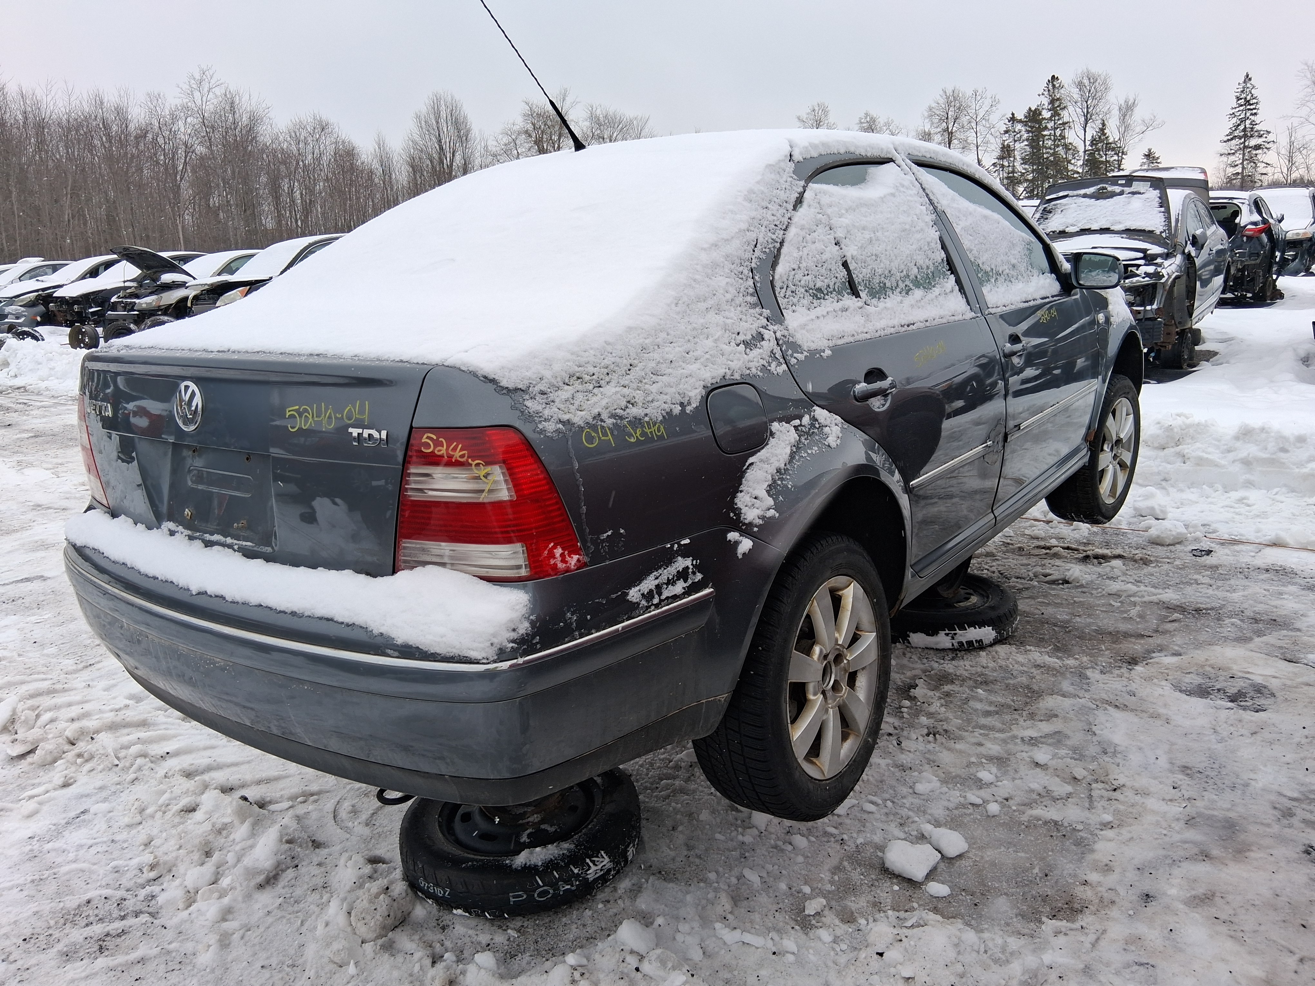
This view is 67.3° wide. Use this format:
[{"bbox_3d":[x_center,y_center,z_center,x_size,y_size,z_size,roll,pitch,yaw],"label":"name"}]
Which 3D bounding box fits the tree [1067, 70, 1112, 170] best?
[{"bbox_3d":[34.991,-27.163,80.000,3.700,13.500,3.700,-3,14,0],"label":"tree"}]

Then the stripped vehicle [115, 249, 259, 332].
[{"bbox_3d":[-7.200,-3.713,17.800,1.750,1.500,4.400,10,19,42],"label":"stripped vehicle"}]

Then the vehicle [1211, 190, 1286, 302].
[{"bbox_3d":[10.100,-4.487,17.600,1.820,1.680,4.500,7,17,35],"label":"vehicle"}]

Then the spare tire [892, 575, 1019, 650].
[{"bbox_3d":[1.090,0.414,3.860,0.610,0.200,0.610,-3,14,0],"label":"spare tire"}]

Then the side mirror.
[{"bbox_3d":[1.533,-0.778,3.438,0.180,0.135,0.115,9,18,42],"label":"side mirror"}]

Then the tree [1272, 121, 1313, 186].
[{"bbox_3d":[41.783,-20.432,65.000,3.000,7.920,3.000,-3,13,0],"label":"tree"}]

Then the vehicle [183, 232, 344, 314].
[{"bbox_3d":[-5.820,-3.711,17.350,1.780,1.580,4.500,4,15,29],"label":"vehicle"}]

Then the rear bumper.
[{"bbox_3d":[-0.677,0.201,2.076,1.710,0.390,0.720,7,17,36],"label":"rear bumper"}]

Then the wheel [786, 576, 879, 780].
[{"bbox_3d":[0.328,0.390,2.177,0.170,0.438,0.438,3,15,36],"label":"wheel"}]

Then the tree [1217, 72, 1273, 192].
[{"bbox_3d":[38.740,-21.931,65.000,3.300,11.180,3.300,-3,13,0],"label":"tree"}]

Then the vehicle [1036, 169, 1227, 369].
[{"bbox_3d":[5.530,-2.668,11.650,1.800,1.850,4.400,7,19,36],"label":"vehicle"}]

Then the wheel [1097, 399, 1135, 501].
[{"bbox_3d":[1.844,-0.180,4.116,0.180,0.440,0.440,9,18,41],"label":"wheel"}]

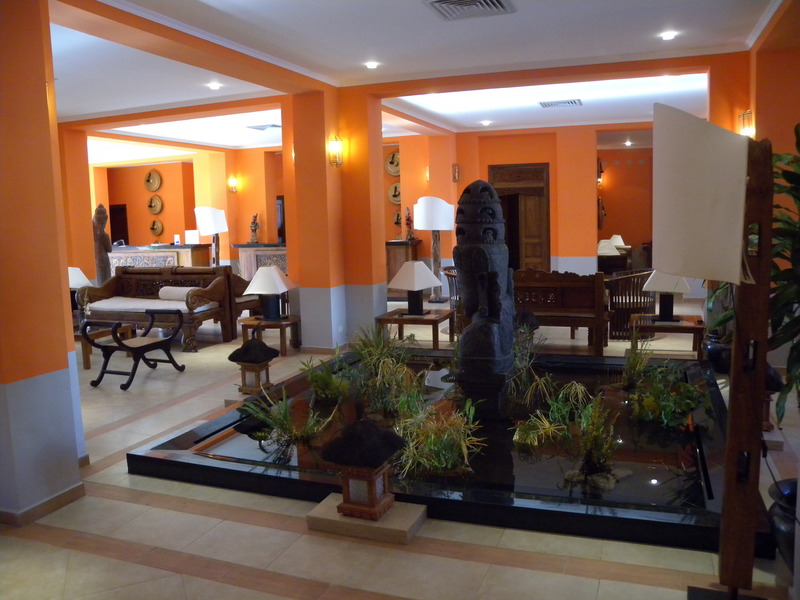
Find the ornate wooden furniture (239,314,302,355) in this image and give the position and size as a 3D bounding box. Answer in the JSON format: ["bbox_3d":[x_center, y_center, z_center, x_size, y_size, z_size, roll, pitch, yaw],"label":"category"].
[{"bbox_3d":[-1.601,0.454,8.009,0.770,0.410,0.770,1,8,20],"label":"ornate wooden furniture"}]

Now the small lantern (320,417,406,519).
[{"bbox_3d":[-0.189,0.865,3.445,0.348,0.505,0.348,1,8,20],"label":"small lantern"}]

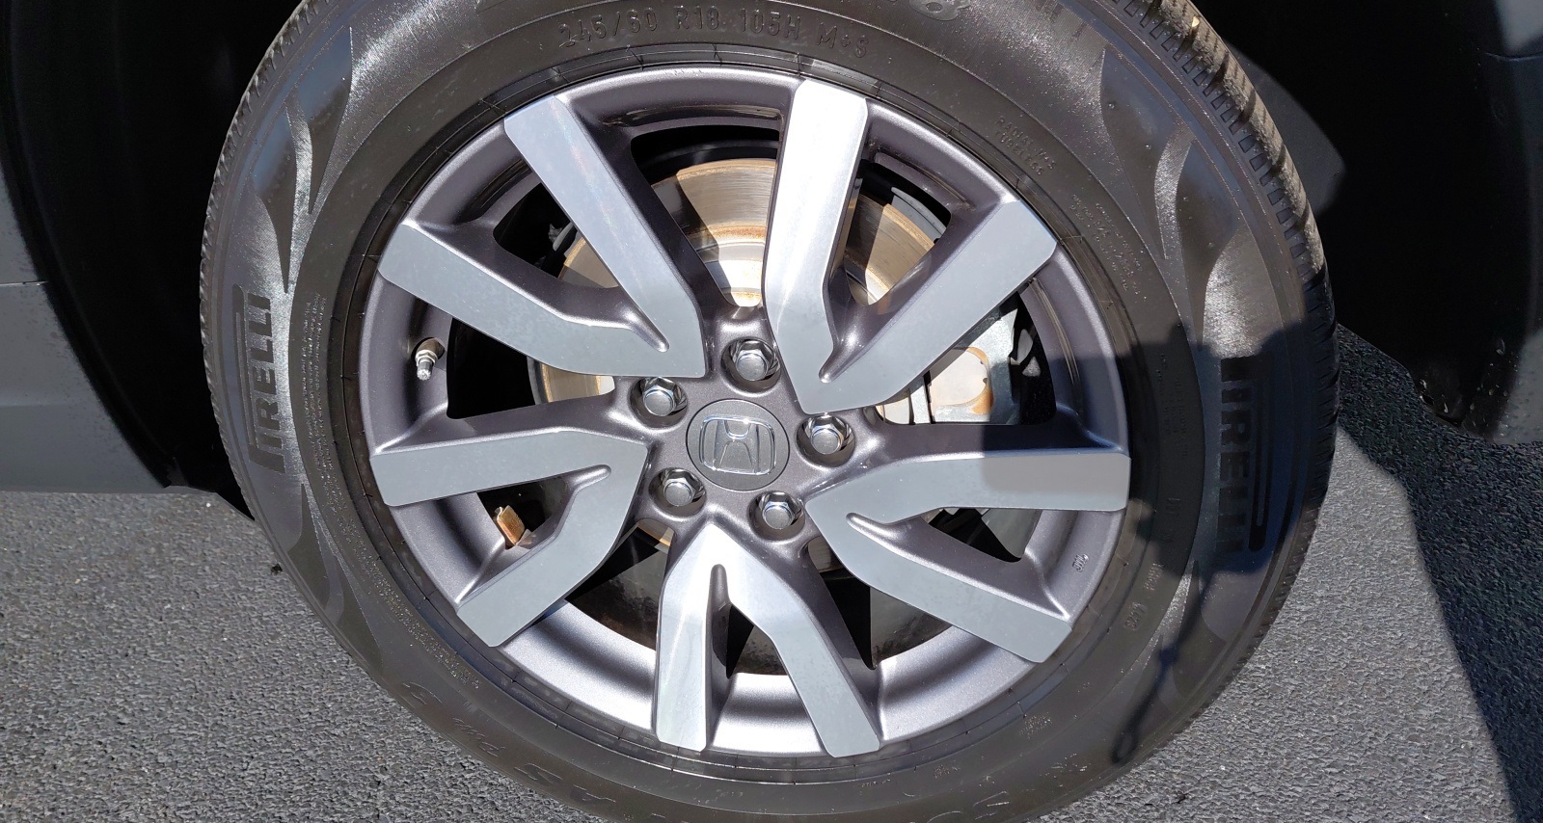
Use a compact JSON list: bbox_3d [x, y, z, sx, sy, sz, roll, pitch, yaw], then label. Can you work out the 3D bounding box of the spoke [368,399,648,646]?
[{"bbox_3d":[-0.159,0.069,0.782,0.193,0.167,0.046,-18,22,19],"label":"spoke"}]

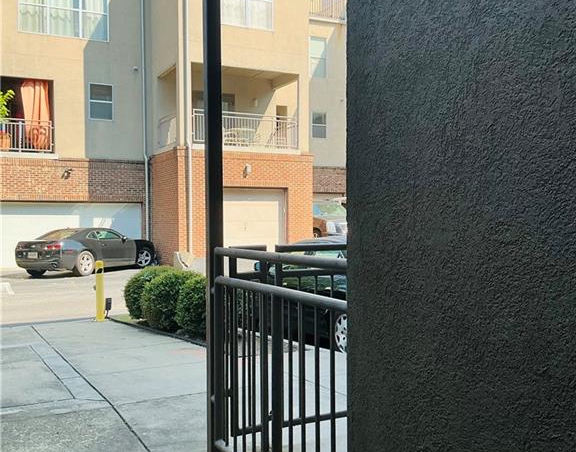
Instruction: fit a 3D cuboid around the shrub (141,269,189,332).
[{"bbox_3d":[-1.591,0.962,8.200,0.700,0.789,0.700,-1,1,-26],"label":"shrub"}]

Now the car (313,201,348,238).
[{"bbox_3d":[1.215,-0.150,24.488,1.980,1.820,4.950,-1,1,-26],"label":"car"}]

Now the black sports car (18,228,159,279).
[{"bbox_3d":[-5.962,0.711,18.831,1.920,1.370,4.830,0,1,21],"label":"black sports car"}]

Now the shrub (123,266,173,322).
[{"bbox_3d":[-2.036,0.955,9.100,0.700,0.753,0.700,-1,1,-26],"label":"shrub"}]

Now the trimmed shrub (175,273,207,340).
[{"bbox_3d":[-1.056,0.946,7.500,0.700,0.757,0.700,-1,1,-26],"label":"trimmed shrub"}]

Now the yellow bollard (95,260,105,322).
[{"bbox_3d":[-2.644,0.910,8.744,0.120,0.865,0.120,0,1,0],"label":"yellow bollard"}]

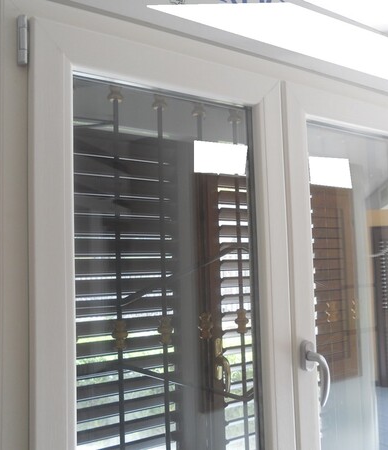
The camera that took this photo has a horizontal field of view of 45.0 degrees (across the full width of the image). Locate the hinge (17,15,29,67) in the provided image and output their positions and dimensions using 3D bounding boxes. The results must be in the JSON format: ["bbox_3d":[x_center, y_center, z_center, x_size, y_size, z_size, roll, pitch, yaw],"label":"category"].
[{"bbox_3d":[-0.309,-0.333,0.845,0.015,0.081,0.018,1,-5,-34],"label":"hinge"}]

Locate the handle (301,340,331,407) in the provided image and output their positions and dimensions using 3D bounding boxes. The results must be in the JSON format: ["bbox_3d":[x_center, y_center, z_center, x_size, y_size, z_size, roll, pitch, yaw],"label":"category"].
[{"bbox_3d":[0.295,0.358,1.127,0.031,0.149,0.064,1,-5,-34],"label":"handle"}]

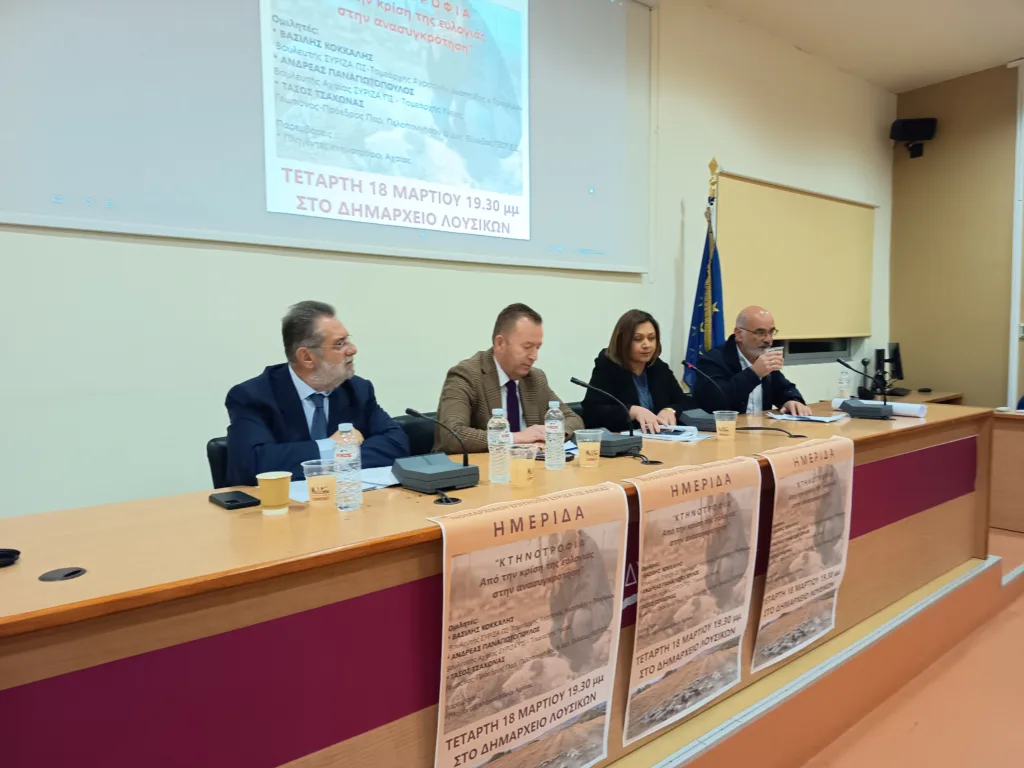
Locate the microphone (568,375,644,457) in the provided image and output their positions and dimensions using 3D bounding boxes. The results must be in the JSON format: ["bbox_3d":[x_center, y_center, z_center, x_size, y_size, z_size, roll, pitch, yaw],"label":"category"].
[{"bbox_3d":[0.294,0.109,2.512,0.170,0.240,0.330,-4,6,-41],"label":"microphone"}]

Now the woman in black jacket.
[{"bbox_3d":[0.520,0.299,3.176,0.540,1.257,0.680,-3,5,-27],"label":"woman in black jacket"}]

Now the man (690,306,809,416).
[{"bbox_3d":[1.214,0.240,3.730,0.600,1.282,0.720,-4,6,-42],"label":"man"}]

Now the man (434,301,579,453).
[{"bbox_3d":[-0.015,0.332,2.709,0.580,1.270,0.700,-4,6,-39],"label":"man"}]

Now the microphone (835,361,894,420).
[{"bbox_3d":[1.663,0.023,3.382,0.260,0.260,0.170,3,6,40],"label":"microphone"}]

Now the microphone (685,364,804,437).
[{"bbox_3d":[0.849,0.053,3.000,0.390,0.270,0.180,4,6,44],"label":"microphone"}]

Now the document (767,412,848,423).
[{"bbox_3d":[1.392,0.146,3.372,0.290,0.020,0.340,3,6,40],"label":"document"}]

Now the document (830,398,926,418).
[{"bbox_3d":[1.781,0.115,3.468,0.063,0.063,0.420,-4,6,-41],"label":"document"}]

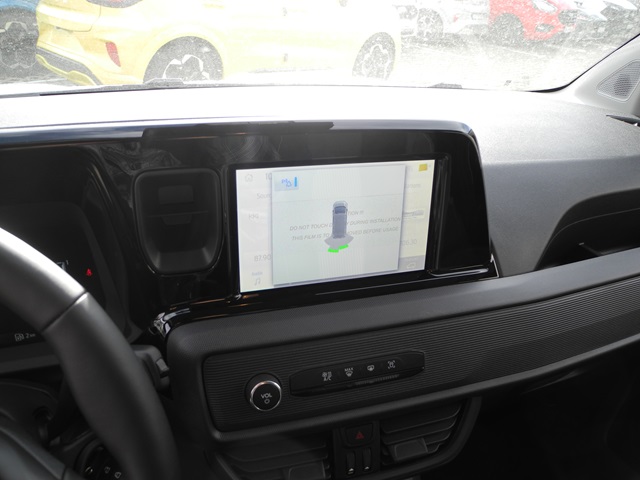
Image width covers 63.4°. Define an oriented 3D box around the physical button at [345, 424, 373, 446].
[{"bbox_3d":[0.036,0.188,0.504,0.028,0.020,0.008,-6,9,-18],"label":"physical button"}]

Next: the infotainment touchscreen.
[{"bbox_3d":[0.015,-0.015,0.449,0.174,0.104,0.012,-6,21,-18],"label":"infotainment touchscreen"}]

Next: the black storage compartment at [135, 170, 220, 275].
[{"bbox_3d":[-0.112,-0.020,0.413,0.064,0.086,0.039,-5,21,-17],"label":"black storage compartment"}]

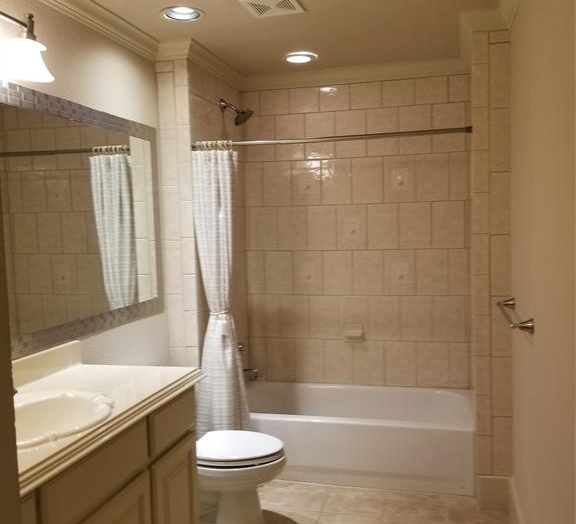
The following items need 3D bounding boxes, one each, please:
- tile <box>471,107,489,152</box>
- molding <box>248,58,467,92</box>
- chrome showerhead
[{"bbox_3d":[0.929,-0.647,2.797,0.084,0.210,0.010,0,4,16],"label":"tile"},{"bbox_3d":[0.388,-1.197,3.689,1.477,0.090,0.076,0,4,15],"label":"molding"},{"bbox_3d":[-0.312,-0.946,3.630,0.212,0.168,0.120,-1,4,15],"label":"chrome showerhead"}]

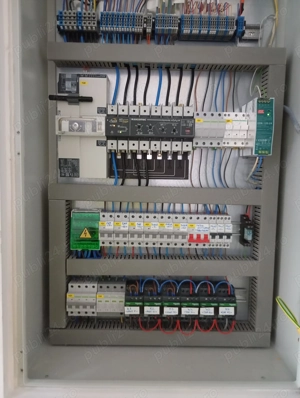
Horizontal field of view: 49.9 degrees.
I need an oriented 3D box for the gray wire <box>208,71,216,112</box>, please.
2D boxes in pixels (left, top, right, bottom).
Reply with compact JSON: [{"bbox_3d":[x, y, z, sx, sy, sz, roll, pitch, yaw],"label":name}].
[{"bbox_3d":[0.158,-0.270,0.810,0.016,0.104,0.011,1,5,-1],"label":"gray wire"}]

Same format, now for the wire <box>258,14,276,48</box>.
[{"bbox_3d":[0.288,-0.410,0.790,0.040,0.086,0.020,1,5,0],"label":"wire"}]

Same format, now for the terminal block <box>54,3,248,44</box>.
[{"bbox_3d":[0.003,-0.394,0.734,0.415,0.062,0.060,1,5,-1],"label":"terminal block"}]

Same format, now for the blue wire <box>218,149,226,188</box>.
[{"bbox_3d":[0.185,-0.076,0.819,0.019,0.100,0.012,1,5,-1],"label":"blue wire"}]

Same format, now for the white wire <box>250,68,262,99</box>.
[{"bbox_3d":[0.253,-0.274,0.765,0.028,0.069,0.050,1,5,-1],"label":"white wire"}]

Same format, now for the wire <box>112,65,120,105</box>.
[{"bbox_3d":[-0.080,-0.272,0.769,0.019,0.093,0.022,1,5,-1],"label":"wire"}]

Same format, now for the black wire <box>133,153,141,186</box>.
[{"bbox_3d":[-0.032,-0.072,0.786,0.017,0.083,0.018,1,5,-1],"label":"black wire"}]

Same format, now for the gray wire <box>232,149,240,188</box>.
[{"bbox_3d":[0.217,-0.075,0.804,0.018,0.097,0.015,1,5,-1],"label":"gray wire"}]

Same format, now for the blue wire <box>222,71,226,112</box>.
[{"bbox_3d":[0.183,-0.264,0.791,0.010,0.101,0.012,1,5,-1],"label":"blue wire"}]

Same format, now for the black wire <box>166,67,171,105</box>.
[{"bbox_3d":[0.046,-0.278,0.798,0.012,0.095,0.014,1,5,-1],"label":"black wire"}]

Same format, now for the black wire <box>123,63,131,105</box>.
[{"bbox_3d":[-0.057,-0.283,0.802,0.017,0.104,0.014,1,5,0],"label":"black wire"}]

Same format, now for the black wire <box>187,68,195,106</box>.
[{"bbox_3d":[0.101,-0.278,0.799,0.019,0.095,0.015,1,5,-1],"label":"black wire"}]

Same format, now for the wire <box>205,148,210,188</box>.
[{"bbox_3d":[0.146,-0.077,0.821,0.012,0.101,0.011,1,5,-1],"label":"wire"}]

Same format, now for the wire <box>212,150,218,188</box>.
[{"bbox_3d":[0.164,-0.073,0.803,0.013,0.094,0.015,1,5,-1],"label":"wire"}]

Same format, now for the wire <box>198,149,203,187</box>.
[{"bbox_3d":[0.129,-0.076,0.814,0.007,0.101,0.010,1,5,0],"label":"wire"}]

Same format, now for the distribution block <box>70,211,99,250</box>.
[{"bbox_3d":[-0.159,0.078,0.822,0.072,0.094,0.058,1,5,-1],"label":"distribution block"}]

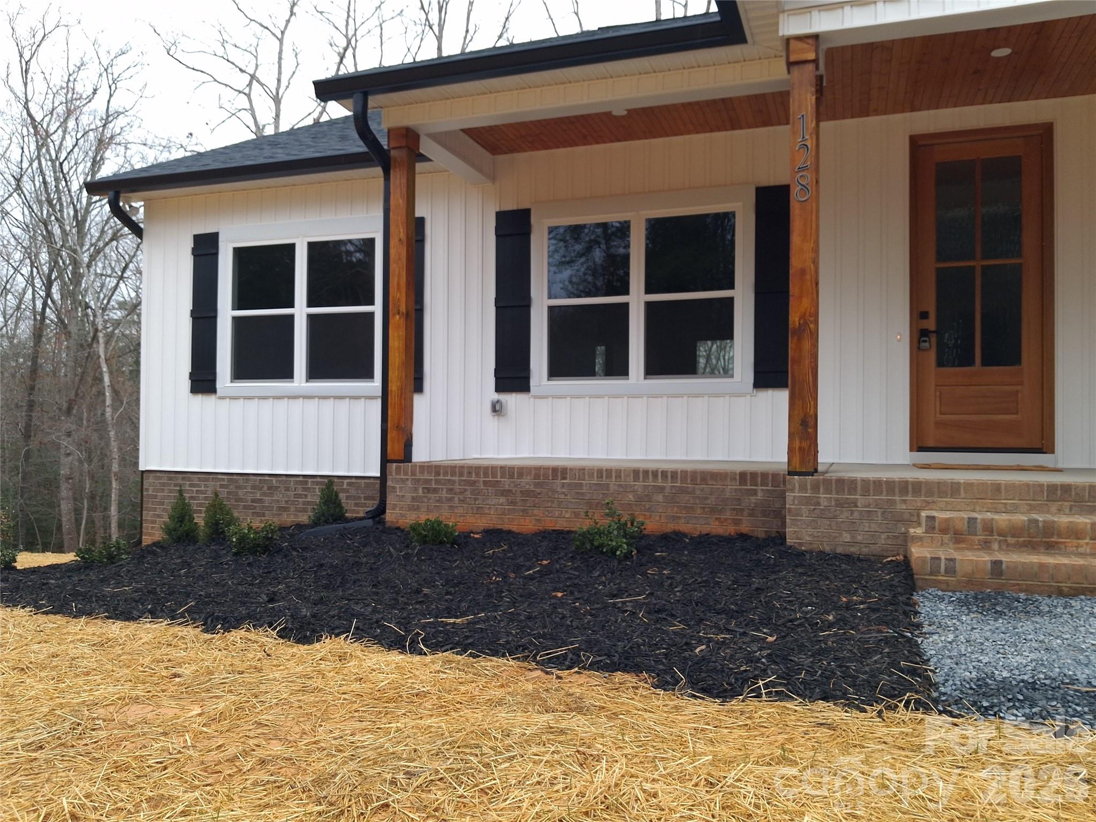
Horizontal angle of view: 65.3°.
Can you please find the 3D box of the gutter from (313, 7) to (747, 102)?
[{"bbox_3d":[-0.233,-2.430,5.976,3.160,0.115,0.140,0,-1,19],"label":"gutter"}]

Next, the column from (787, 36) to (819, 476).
[{"bbox_3d":[1.513,-0.908,5.077,0.165,2.580,0.165,0,-1,19],"label":"column"}]

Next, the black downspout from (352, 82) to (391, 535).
[{"bbox_3d":[-1.387,-0.758,6.548,0.250,3.190,0.520,0,-1,19],"label":"black downspout"}]

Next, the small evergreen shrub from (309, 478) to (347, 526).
[{"bbox_3d":[-2.090,0.850,8.099,0.350,0.460,0.350,0,-1,19],"label":"small evergreen shrub"}]

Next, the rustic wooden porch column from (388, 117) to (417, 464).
[{"bbox_3d":[-1.145,-0.898,6.706,0.165,2.600,0.165,0,-1,19],"label":"rustic wooden porch column"}]

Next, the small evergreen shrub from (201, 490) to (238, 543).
[{"bbox_3d":[-3.264,1.028,8.497,0.380,0.530,0.380,0,-1,19],"label":"small evergreen shrub"}]

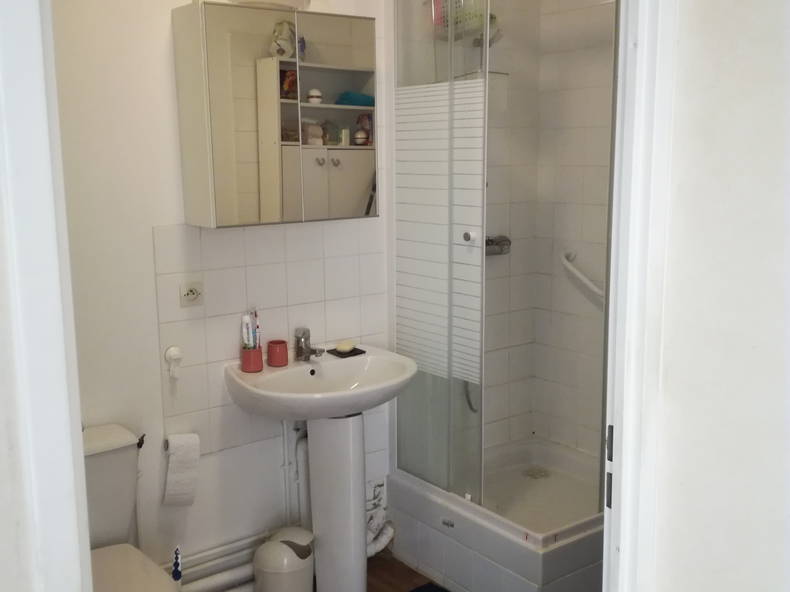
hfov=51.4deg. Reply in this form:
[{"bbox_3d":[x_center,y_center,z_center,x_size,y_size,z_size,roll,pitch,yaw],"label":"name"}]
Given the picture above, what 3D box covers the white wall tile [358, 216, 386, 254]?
[{"bbox_3d":[-0.068,-0.229,2.985,0.150,0.150,0.010,-8,12,-36],"label":"white wall tile"}]

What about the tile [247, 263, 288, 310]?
[{"bbox_3d":[-0.427,-0.031,2.732,0.149,0.149,0.010,-8,13,-36],"label":"tile"}]

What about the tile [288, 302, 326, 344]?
[{"bbox_3d":[-0.307,0.101,2.857,0.150,0.150,0.010,-8,12,-36],"label":"tile"}]

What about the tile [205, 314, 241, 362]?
[{"bbox_3d":[-0.548,0.133,2.679,0.150,0.150,0.010,-8,12,-36],"label":"tile"}]

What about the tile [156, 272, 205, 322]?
[{"bbox_3d":[-0.666,0.003,2.554,0.149,0.149,0.010,-8,13,-36],"label":"tile"}]

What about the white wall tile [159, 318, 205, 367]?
[{"bbox_3d":[-0.665,0.151,2.581,0.149,0.149,0.010,-8,13,-36],"label":"white wall tile"}]

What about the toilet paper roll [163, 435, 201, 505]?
[{"bbox_3d":[-0.665,0.534,2.577,0.100,0.220,0.095,-8,12,-36],"label":"toilet paper roll"}]

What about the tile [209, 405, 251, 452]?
[{"bbox_3d":[-0.544,0.429,2.725,0.149,0.149,0.010,-8,13,-36],"label":"tile"}]

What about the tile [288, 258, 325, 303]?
[{"bbox_3d":[-0.308,-0.048,2.832,0.150,0.150,0.010,-8,12,-36],"label":"tile"}]

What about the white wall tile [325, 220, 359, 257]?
[{"bbox_3d":[-0.188,-0.212,2.882,0.149,0.149,0.010,-8,13,-36],"label":"white wall tile"}]

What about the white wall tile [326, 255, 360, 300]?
[{"bbox_3d":[-0.188,-0.064,2.921,0.150,0.150,0.010,-8,12,-36],"label":"white wall tile"}]

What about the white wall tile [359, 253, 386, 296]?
[{"bbox_3d":[-0.084,-0.080,2.987,0.109,0.149,0.010,-8,13,-36],"label":"white wall tile"}]

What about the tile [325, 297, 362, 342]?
[{"bbox_3d":[-0.187,0.082,2.937,0.149,0.149,0.010,-8,13,-36],"label":"tile"}]

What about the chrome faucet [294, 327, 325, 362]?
[{"bbox_3d":[-0.278,0.162,2.702,0.128,0.107,0.050,8,13,37],"label":"chrome faucet"}]

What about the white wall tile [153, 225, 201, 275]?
[{"bbox_3d":[-0.672,-0.148,2.540,0.150,0.150,0.010,-8,12,-36],"label":"white wall tile"}]

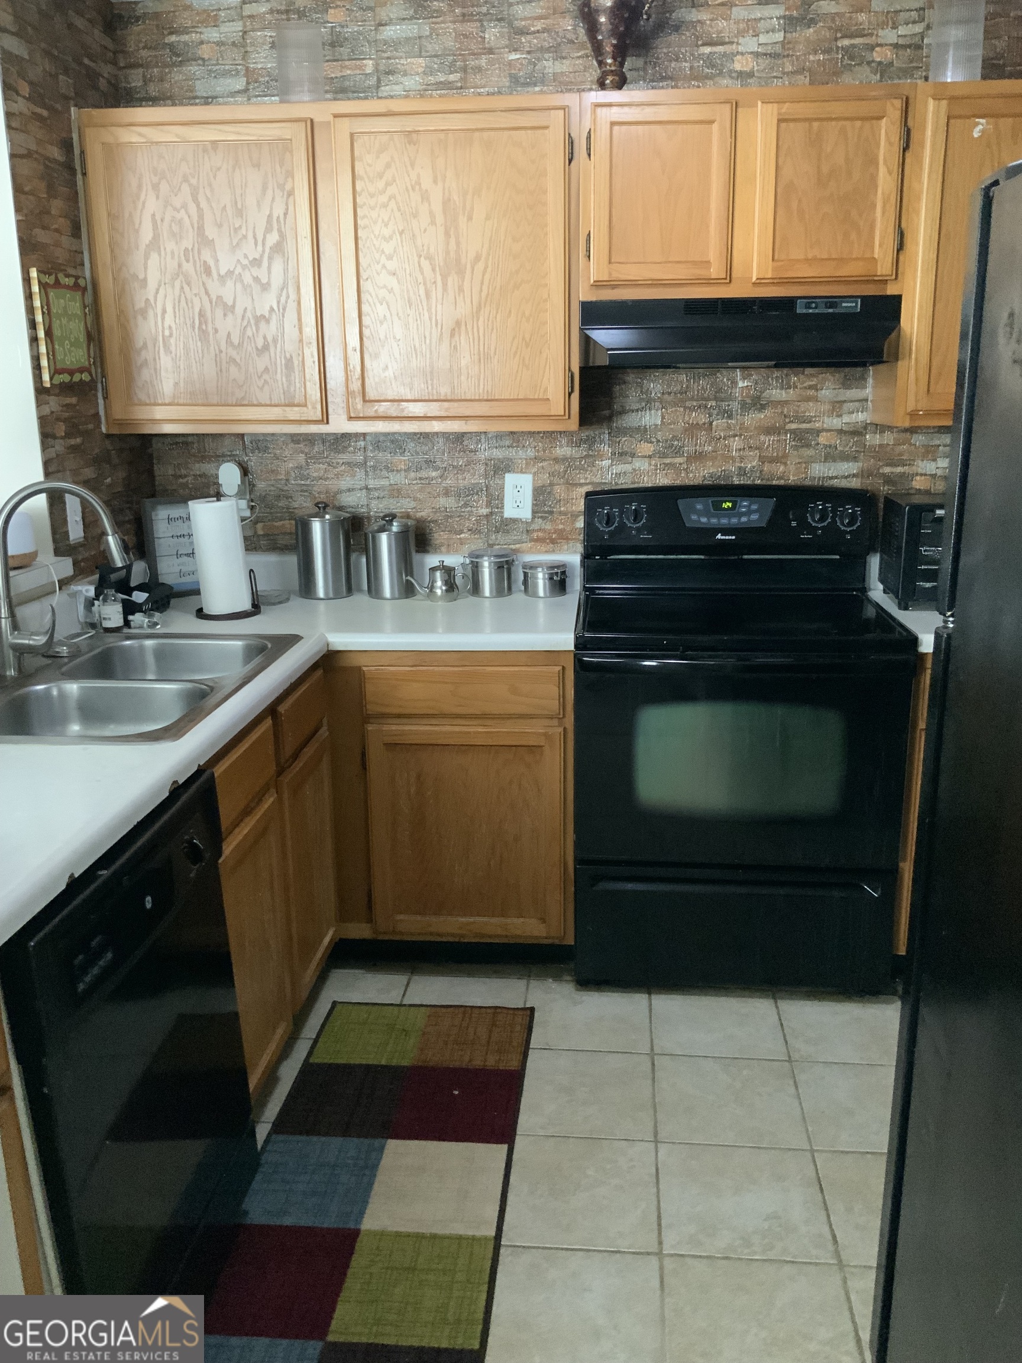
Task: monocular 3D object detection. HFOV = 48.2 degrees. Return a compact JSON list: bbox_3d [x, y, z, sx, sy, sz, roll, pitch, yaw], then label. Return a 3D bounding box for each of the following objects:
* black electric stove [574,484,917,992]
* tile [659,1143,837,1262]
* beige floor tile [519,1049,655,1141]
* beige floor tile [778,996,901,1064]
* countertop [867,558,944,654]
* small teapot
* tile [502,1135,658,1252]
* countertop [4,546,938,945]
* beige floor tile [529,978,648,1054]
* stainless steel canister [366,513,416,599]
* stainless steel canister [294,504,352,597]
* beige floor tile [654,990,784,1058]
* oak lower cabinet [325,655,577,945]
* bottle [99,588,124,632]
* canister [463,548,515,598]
[{"bbox_3d":[0.550,0.127,2.931,0.757,1.190,0.660,1,15,4],"label":"black electric stove"},{"bbox_3d":[0.427,0.963,2.119,0.300,0.010,0.300,1,15,6],"label":"tile"},{"bbox_3d":[0.155,0.891,2.466,0.305,0.010,0.305,1,15,6],"label":"beige floor tile"},{"bbox_3d":[0.784,0.812,2.679,0.300,0.010,0.300,1,15,6],"label":"beige floor tile"},{"bbox_3d":[1.175,-0.193,2.807,0.480,0.140,0.635,1,15,4],"label":"countertop"},{"bbox_3d":[-0.192,-0.270,3.046,0.160,0.108,0.085,0,15,0],"label":"small teapot"},{"bbox_3d":[0.126,0.969,2.170,0.305,0.010,0.305,1,15,6],"label":"tile"},{"bbox_3d":[-0.012,-0.024,2.222,2.270,0.139,2.135,1,15,6],"label":"countertop"},{"bbox_3d":[0.185,0.813,2.761,0.305,0.010,0.305,1,15,6],"label":"beige floor tile"},{"bbox_3d":[-0.326,-0.345,3.110,0.134,0.222,0.134,1,15,4],"label":"stainless steel canister"},{"bbox_3d":[-0.523,-0.370,3.197,0.150,0.260,0.150,1,15,6],"label":"stainless steel canister"},{"bbox_3d":[0.491,0.816,2.732,0.305,0.010,0.305,1,15,6],"label":"beige floor tile"},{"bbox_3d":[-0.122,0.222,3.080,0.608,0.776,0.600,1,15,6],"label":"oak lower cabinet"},{"bbox_3d":[-0.942,-0.170,2.702,0.052,0.103,0.050,-4,15,-15],"label":"bottle"},{"bbox_3d":[-0.056,-0.297,3.122,0.130,0.119,0.122,1,15,4],"label":"canister"}]

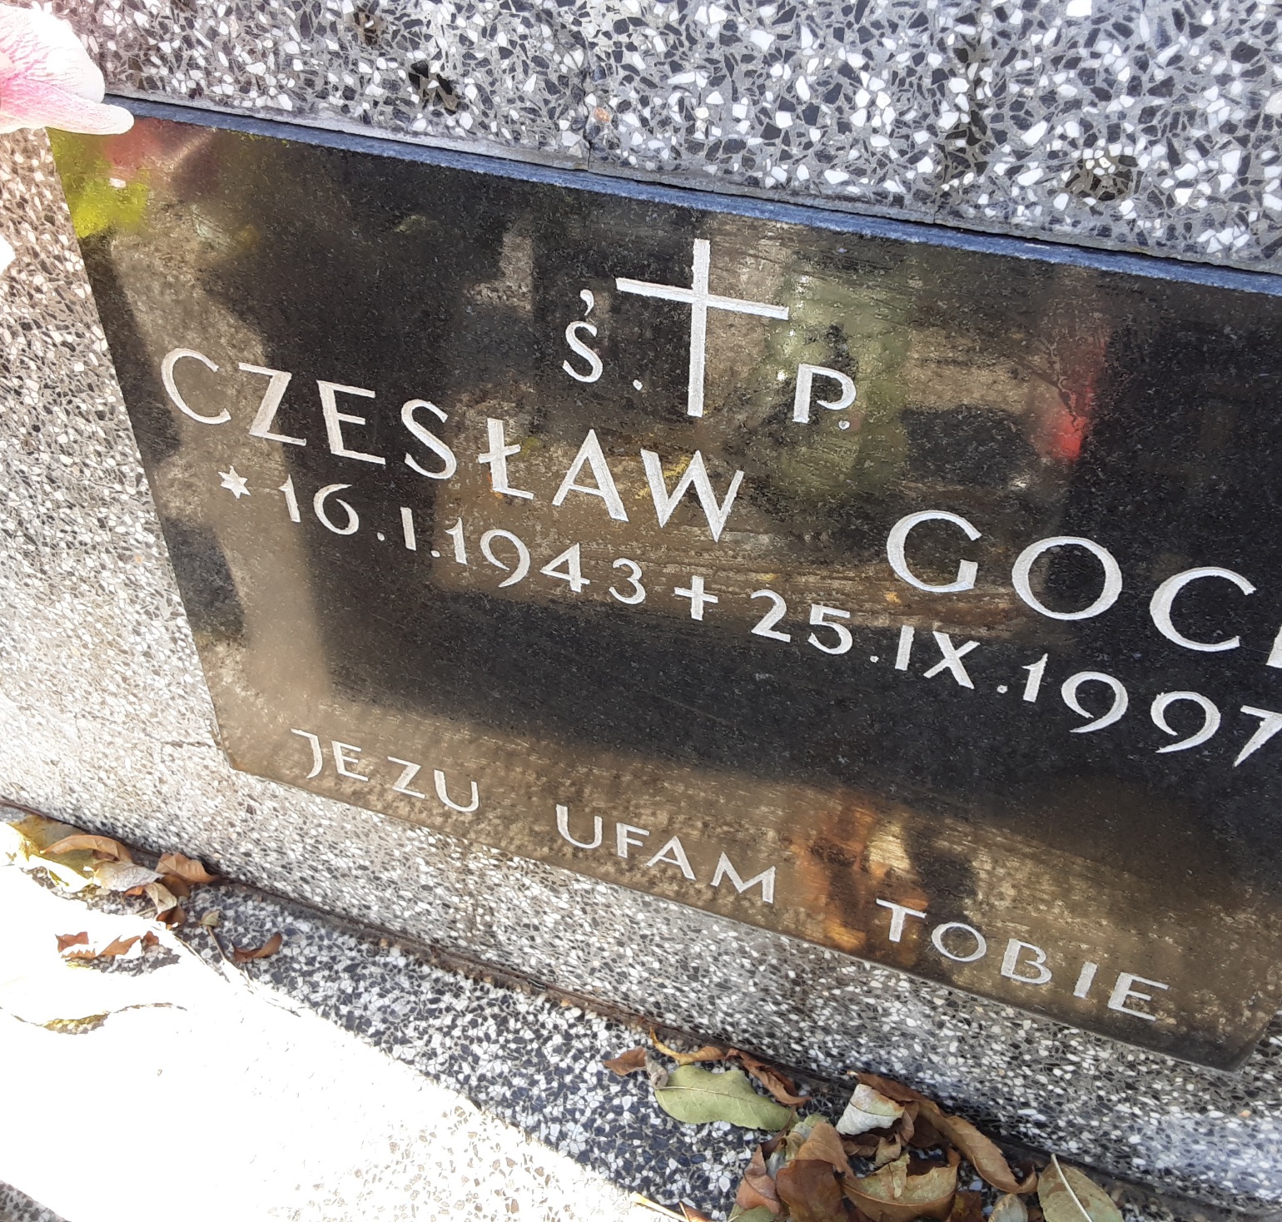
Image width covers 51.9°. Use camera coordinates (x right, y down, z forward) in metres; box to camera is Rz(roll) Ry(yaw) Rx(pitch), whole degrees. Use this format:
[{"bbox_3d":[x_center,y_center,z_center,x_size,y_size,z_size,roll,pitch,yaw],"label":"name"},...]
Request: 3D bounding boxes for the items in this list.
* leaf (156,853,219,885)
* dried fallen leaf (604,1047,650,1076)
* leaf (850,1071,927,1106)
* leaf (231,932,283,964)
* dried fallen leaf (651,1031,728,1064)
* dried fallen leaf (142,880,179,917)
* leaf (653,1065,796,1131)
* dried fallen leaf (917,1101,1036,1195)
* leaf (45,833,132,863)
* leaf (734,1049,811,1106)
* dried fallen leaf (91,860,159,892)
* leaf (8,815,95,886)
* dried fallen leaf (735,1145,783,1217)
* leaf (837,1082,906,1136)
[{"bbox_3d":[-0.352,0.200,1.024,0.047,0.018,0.018,12,41,13],"label":"leaf"},{"bbox_3d":[-0.010,0.308,0.902,0.033,0.011,0.017,-8,41,-10],"label":"dried fallen leaf"},{"bbox_3d":[0.140,0.278,0.759,0.045,0.015,0.012,18,45,19],"label":"leaf"},{"bbox_3d":[-0.250,0.218,0.857,0.036,0.011,0.014,-6,43,-6],"label":"leaf"},{"bbox_3d":[0.033,0.301,0.910,0.055,0.013,0.015,11,41,13],"label":"dried fallen leaf"},{"bbox_3d":[-0.319,0.192,0.877,0.018,0.013,0.026,-26,48,-25],"label":"dried fallen leaf"},{"bbox_3d":[0.056,0.325,0.881,0.096,0.012,0.042,5,40,6],"label":"leaf"},{"bbox_3d":[0.190,0.304,0.747,0.073,0.022,0.020,29,50,28],"label":"dried fallen leaf"},{"bbox_3d":[-0.434,0.186,1.036,0.071,0.017,0.018,5,40,5],"label":"leaf"},{"bbox_3d":[0.088,0.316,0.890,0.060,0.015,0.017,24,45,26],"label":"leaf"},{"bbox_3d":[-0.397,0.205,1.017,0.051,0.013,0.021,8,41,10],"label":"dried fallen leaf"},{"bbox_3d":[-0.408,0.163,0.914,0.076,0.014,0.032,24,48,24],"label":"leaf"},{"bbox_3d":[0.067,0.316,0.733,0.024,0.019,0.035,2,43,3],"label":"dried fallen leaf"},{"bbox_3d":[0.132,0.285,0.749,0.032,0.016,0.024,16,45,18],"label":"leaf"}]

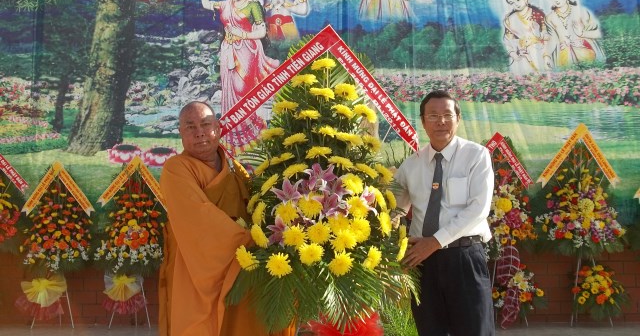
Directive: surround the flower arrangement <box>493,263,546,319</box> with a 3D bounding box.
[{"bbox_3d":[1.566,0.966,5.250,0.450,0.440,0.340,0,1,0],"label":"flower arrangement"}]

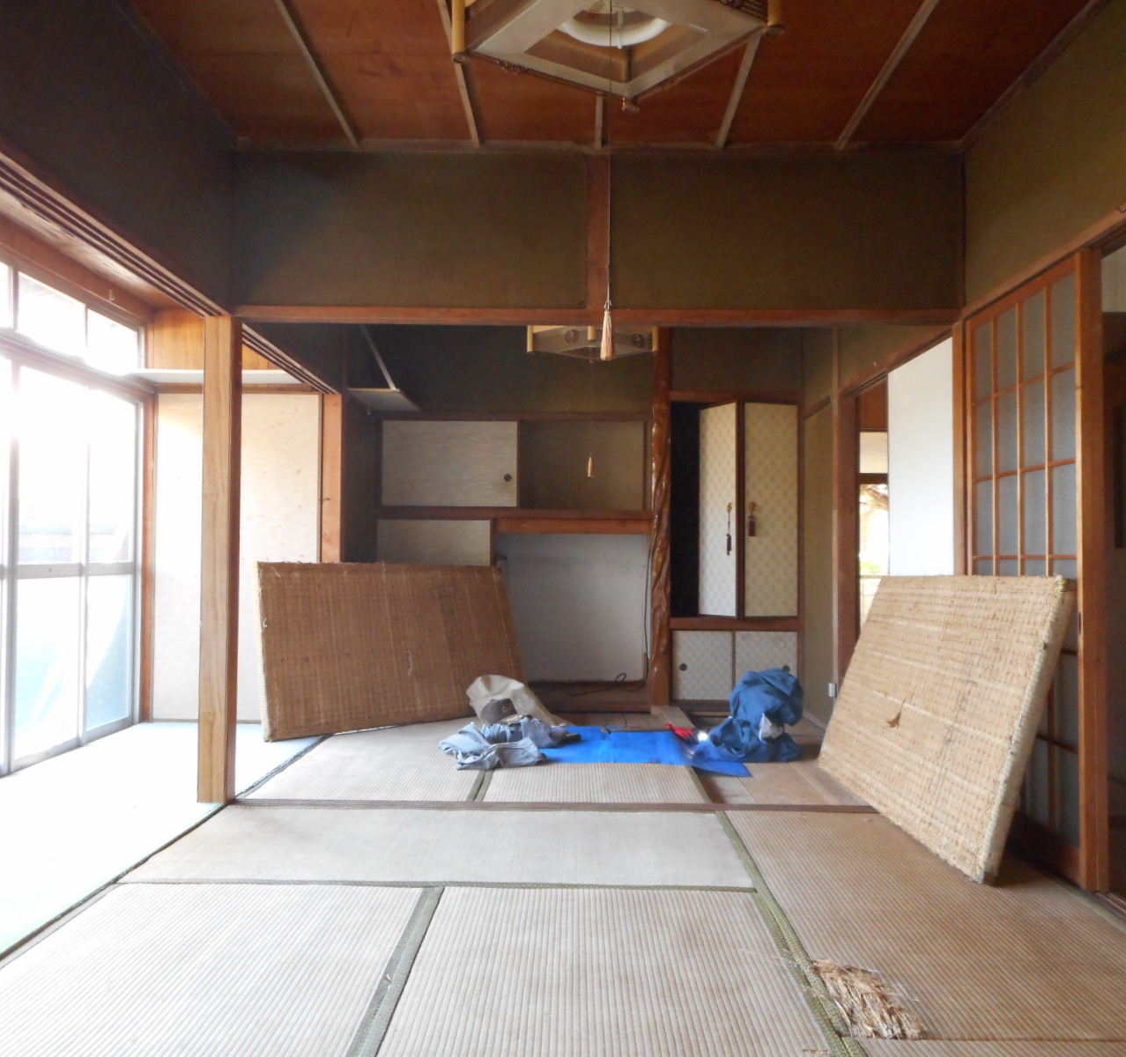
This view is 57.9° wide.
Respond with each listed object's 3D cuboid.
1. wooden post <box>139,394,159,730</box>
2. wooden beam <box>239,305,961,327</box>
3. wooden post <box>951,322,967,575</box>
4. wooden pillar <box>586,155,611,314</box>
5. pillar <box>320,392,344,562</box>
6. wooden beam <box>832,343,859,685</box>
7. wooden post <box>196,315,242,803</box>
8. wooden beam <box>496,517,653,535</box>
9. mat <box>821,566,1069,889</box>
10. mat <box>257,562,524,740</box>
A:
[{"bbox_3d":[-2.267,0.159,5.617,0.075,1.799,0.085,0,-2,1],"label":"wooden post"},{"bbox_3d":[0.124,-0.783,3.784,2.661,0.051,0.100,0,-2,1],"label":"wooden beam"},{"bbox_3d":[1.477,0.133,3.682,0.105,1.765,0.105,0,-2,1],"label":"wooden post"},{"bbox_3d":[0.133,-1.080,3.768,0.089,0.585,0.095,0,-2,1],"label":"wooden pillar"},{"bbox_3d":[-1.241,0.166,5.511,0.102,1.795,0.105,0,-2,1],"label":"pillar"},{"bbox_3d":[1.526,0.027,5.492,0.108,2.128,0.108,0,-2,1],"label":"wooden beam"},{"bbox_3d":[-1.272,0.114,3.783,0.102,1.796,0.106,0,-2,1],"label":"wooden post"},{"bbox_3d":[0.062,-0.008,6.420,0.986,0.098,0.095,0,-2,1],"label":"wooden beam"},{"bbox_3d":[1.315,0.605,3.731,0.052,0.885,1.720,17,-2,1],"label":"mat"},{"bbox_3d":[-0.889,0.644,5.651,0.056,0.880,1.760,-21,-17,39],"label":"mat"}]

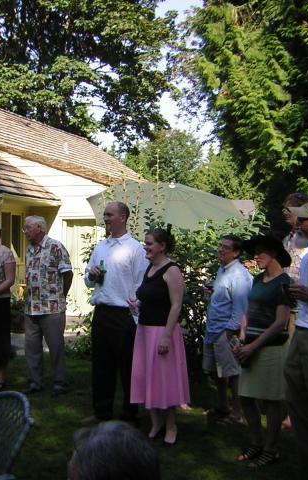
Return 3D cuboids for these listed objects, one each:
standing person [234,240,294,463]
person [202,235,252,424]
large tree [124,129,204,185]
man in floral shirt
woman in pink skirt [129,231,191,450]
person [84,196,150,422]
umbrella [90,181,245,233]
[{"bbox_3d":[0.774,0.735,4.724,0.380,1.650,0.460,-1,2,-38],"label":"standing person"},{"bbox_3d":[0.680,0.800,6.150,0.400,1.700,0.500,1,0,-34],"label":"person"},{"bbox_3d":[0.431,-1.728,25.919,4.000,5.250,4.000,0,2,0],"label":"large tree"},{"bbox_3d":[-1.063,0.619,6.553,0.540,1.740,0.360,2,2,41],"label":"man in floral shirt"},{"bbox_3d":[0.050,0.713,5.104,0.470,1.660,0.380,2,2,43],"label":"woman in pink skirt"},{"bbox_3d":[-0.335,0.610,5.750,0.580,1.870,0.400,2,0,38],"label":"person"},{"bbox_3d":[0.250,0.340,10.600,2.750,2.450,2.700,2,0,0],"label":"umbrella"}]

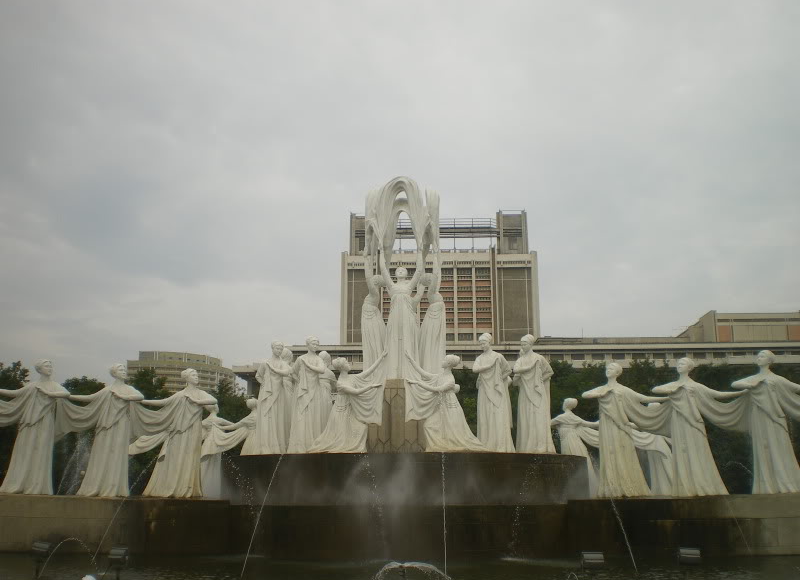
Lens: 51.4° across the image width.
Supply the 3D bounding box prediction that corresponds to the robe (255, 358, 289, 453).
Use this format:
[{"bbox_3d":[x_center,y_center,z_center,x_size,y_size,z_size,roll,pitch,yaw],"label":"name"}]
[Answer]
[{"bbox_3d":[-3.596,3.288,23.193,0.786,2.605,0.900,4,-15,-17],"label":"robe"}]

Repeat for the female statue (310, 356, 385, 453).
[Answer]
[{"bbox_3d":[-1.418,3.224,22.488,1.909,2.388,1.200,1,-14,-5],"label":"female statue"}]

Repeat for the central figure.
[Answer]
[{"bbox_3d":[0.045,0.730,25.892,1.377,4.112,1.000,0,-14,0],"label":"central figure"}]

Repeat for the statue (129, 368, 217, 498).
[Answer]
[{"bbox_3d":[-5.673,3.531,20.747,1.850,3.200,1.050,7,-15,-27],"label":"statue"}]

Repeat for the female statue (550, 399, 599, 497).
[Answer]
[{"bbox_3d":[5.988,5.183,27.755,1.800,3.200,1.050,8,-15,-29],"label":"female statue"}]

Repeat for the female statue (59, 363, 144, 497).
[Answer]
[{"bbox_3d":[-7.236,3.372,20.168,1.800,3.200,1.050,7,-15,-27],"label":"female statue"}]

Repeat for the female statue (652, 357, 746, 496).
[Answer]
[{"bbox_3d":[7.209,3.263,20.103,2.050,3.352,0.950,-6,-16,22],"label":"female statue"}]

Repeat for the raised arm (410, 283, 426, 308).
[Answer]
[{"bbox_3d":[0.590,0.177,26.649,0.501,0.772,0.350,0,-14,0],"label":"raised arm"}]

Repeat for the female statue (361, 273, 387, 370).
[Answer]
[{"bbox_3d":[-0.808,0.966,25.372,0.750,3.243,0.750,-12,-19,40],"label":"female statue"}]

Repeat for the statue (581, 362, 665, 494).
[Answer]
[{"bbox_3d":[5.365,3.326,19.973,1.800,3.200,1.050,-6,-15,24],"label":"statue"}]

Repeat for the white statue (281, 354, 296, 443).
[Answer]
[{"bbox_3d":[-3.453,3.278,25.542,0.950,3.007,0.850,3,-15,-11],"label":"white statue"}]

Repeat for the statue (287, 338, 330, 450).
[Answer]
[{"bbox_3d":[-2.573,2.977,23.168,0.912,3.204,0.900,4,-15,-17],"label":"statue"}]

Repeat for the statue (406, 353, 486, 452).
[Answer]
[{"bbox_3d":[1.292,3.040,22.635,2.100,2.715,1.150,-3,-15,11],"label":"statue"}]

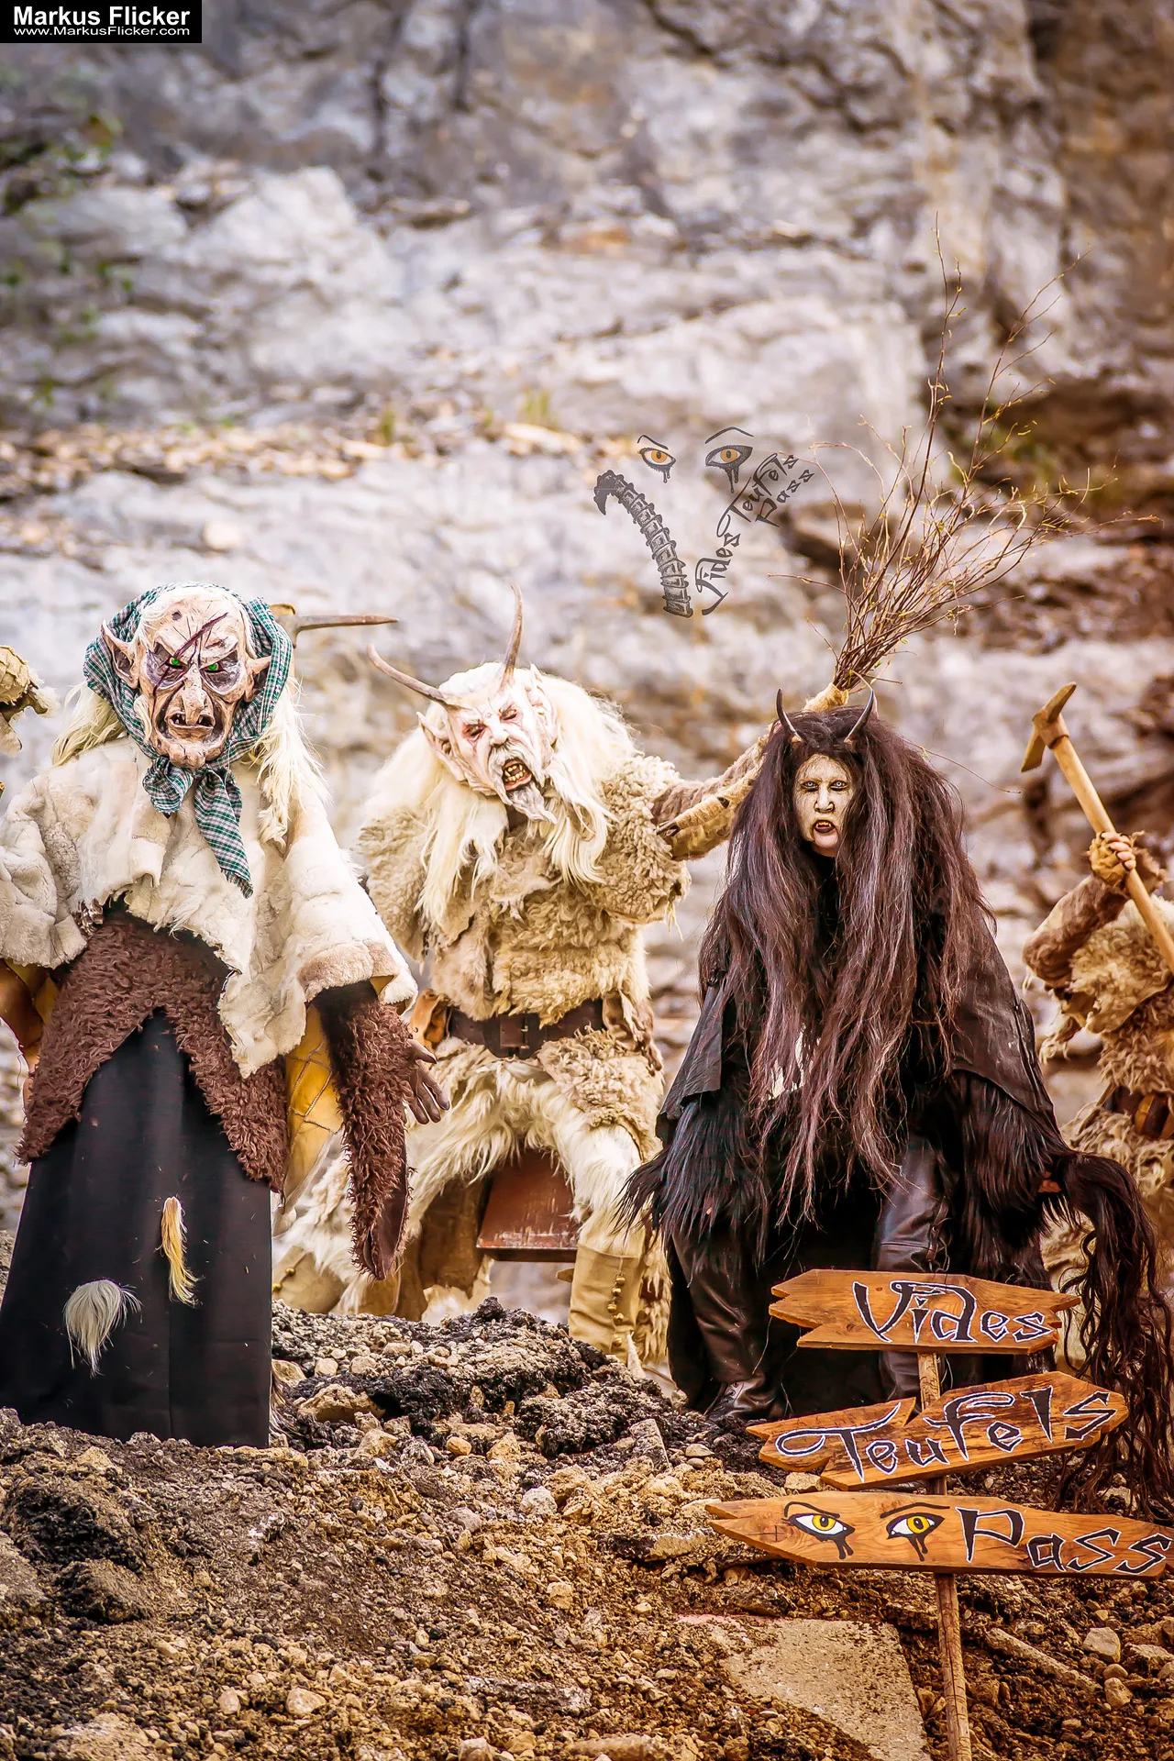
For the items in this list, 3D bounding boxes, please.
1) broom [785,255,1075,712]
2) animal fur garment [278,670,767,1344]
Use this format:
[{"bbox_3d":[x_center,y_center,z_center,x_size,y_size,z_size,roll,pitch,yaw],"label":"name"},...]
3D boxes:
[{"bbox_3d":[0.810,-0.850,21.400,0.650,1.130,0.550,24,0,0],"label":"broom"},{"bbox_3d":[-0.130,0.275,20.600,1.070,1.450,0.620,0,0,3],"label":"animal fur garment"}]

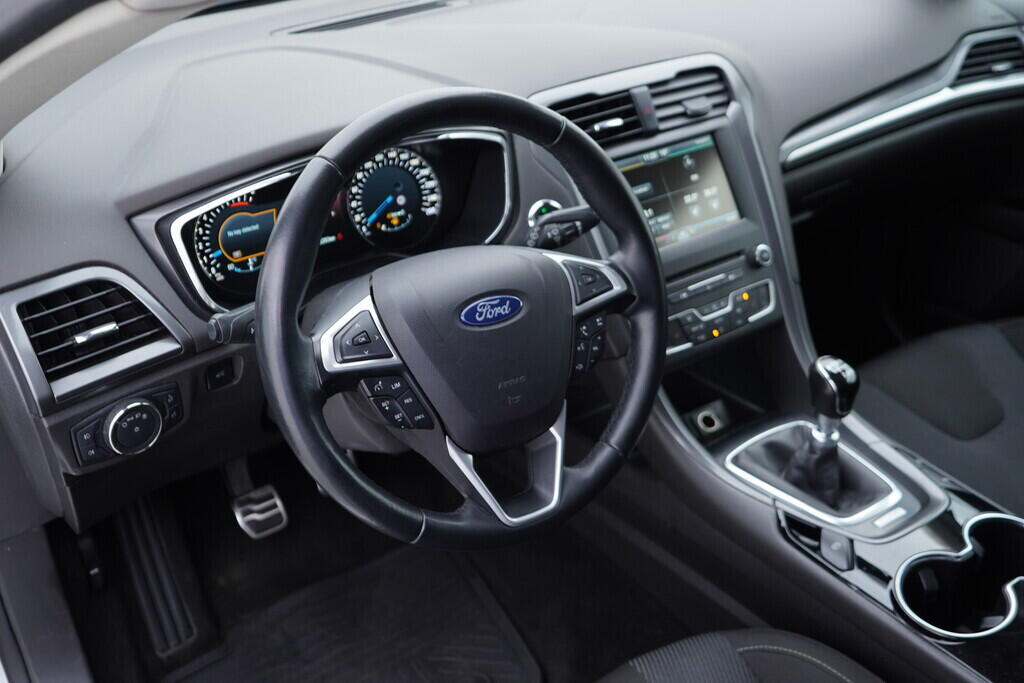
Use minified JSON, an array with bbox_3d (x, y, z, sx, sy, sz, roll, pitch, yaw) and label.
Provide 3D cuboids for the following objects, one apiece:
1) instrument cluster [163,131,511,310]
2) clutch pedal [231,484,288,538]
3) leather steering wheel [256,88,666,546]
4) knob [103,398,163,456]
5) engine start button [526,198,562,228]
[{"bbox_3d":[-0.165,-0.129,1.035,0.370,0.145,0.075,-18,16,-28],"label":"instrument cluster"},{"bbox_3d":[-0.332,0.224,1.350,0.060,0.057,0.022,-18,-8,-28],"label":"clutch pedal"},{"bbox_3d":[-0.037,-0.019,0.871,0.378,0.375,0.100,-18,10,-28],"label":"leather steering wheel"},{"bbox_3d":[-0.326,0.074,0.880,0.051,0.051,0.026,-22,30,-34],"label":"knob"},{"bbox_3d":[0.038,-0.134,1.110,0.042,0.042,0.012,-12,14,-21],"label":"engine start button"}]

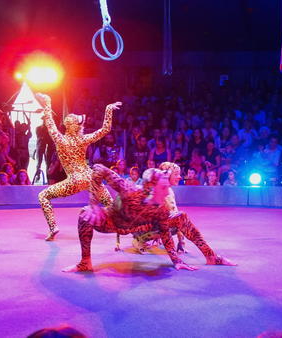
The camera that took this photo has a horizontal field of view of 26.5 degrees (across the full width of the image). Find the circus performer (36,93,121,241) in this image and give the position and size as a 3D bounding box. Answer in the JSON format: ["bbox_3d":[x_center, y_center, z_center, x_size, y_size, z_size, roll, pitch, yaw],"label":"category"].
[{"bbox_3d":[-0.684,-0.017,6.650,0.970,1.620,0.580,1,2,20],"label":"circus performer"}]

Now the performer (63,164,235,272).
[{"bbox_3d":[0.066,0.403,4.970,1.420,0.880,0.680,-1,2,-18],"label":"performer"}]

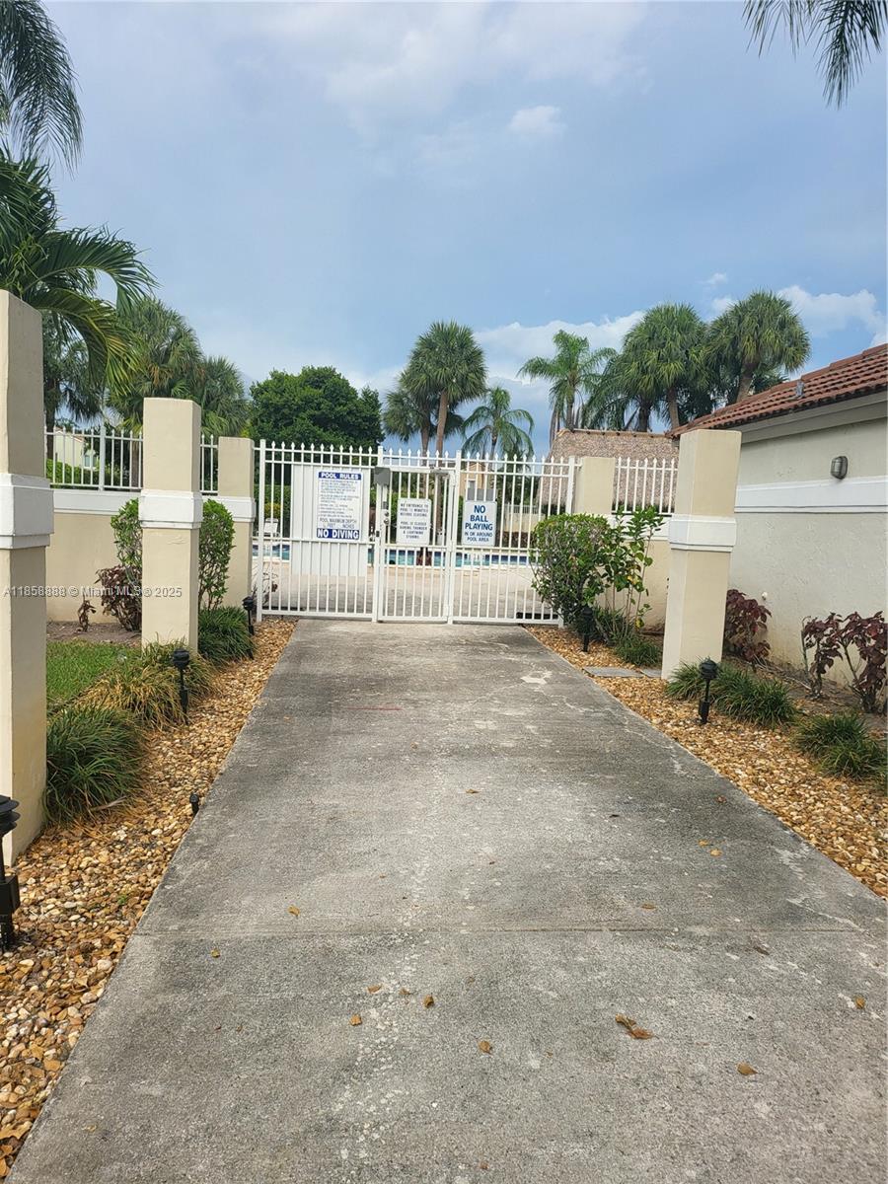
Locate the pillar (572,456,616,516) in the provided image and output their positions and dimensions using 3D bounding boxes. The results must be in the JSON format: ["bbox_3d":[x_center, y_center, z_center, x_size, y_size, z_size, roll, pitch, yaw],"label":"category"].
[{"bbox_3d":[1.977,-0.643,11.142,0.430,2.300,0.430,2,6,-6],"label":"pillar"}]

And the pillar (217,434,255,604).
[{"bbox_3d":[-2.707,-0.821,10.643,0.430,2.300,0.430,2,6,-6],"label":"pillar"}]

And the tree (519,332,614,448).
[{"bbox_3d":[4.968,-6.502,35.173,3.954,9.031,3.954,2,6,-6],"label":"tree"}]

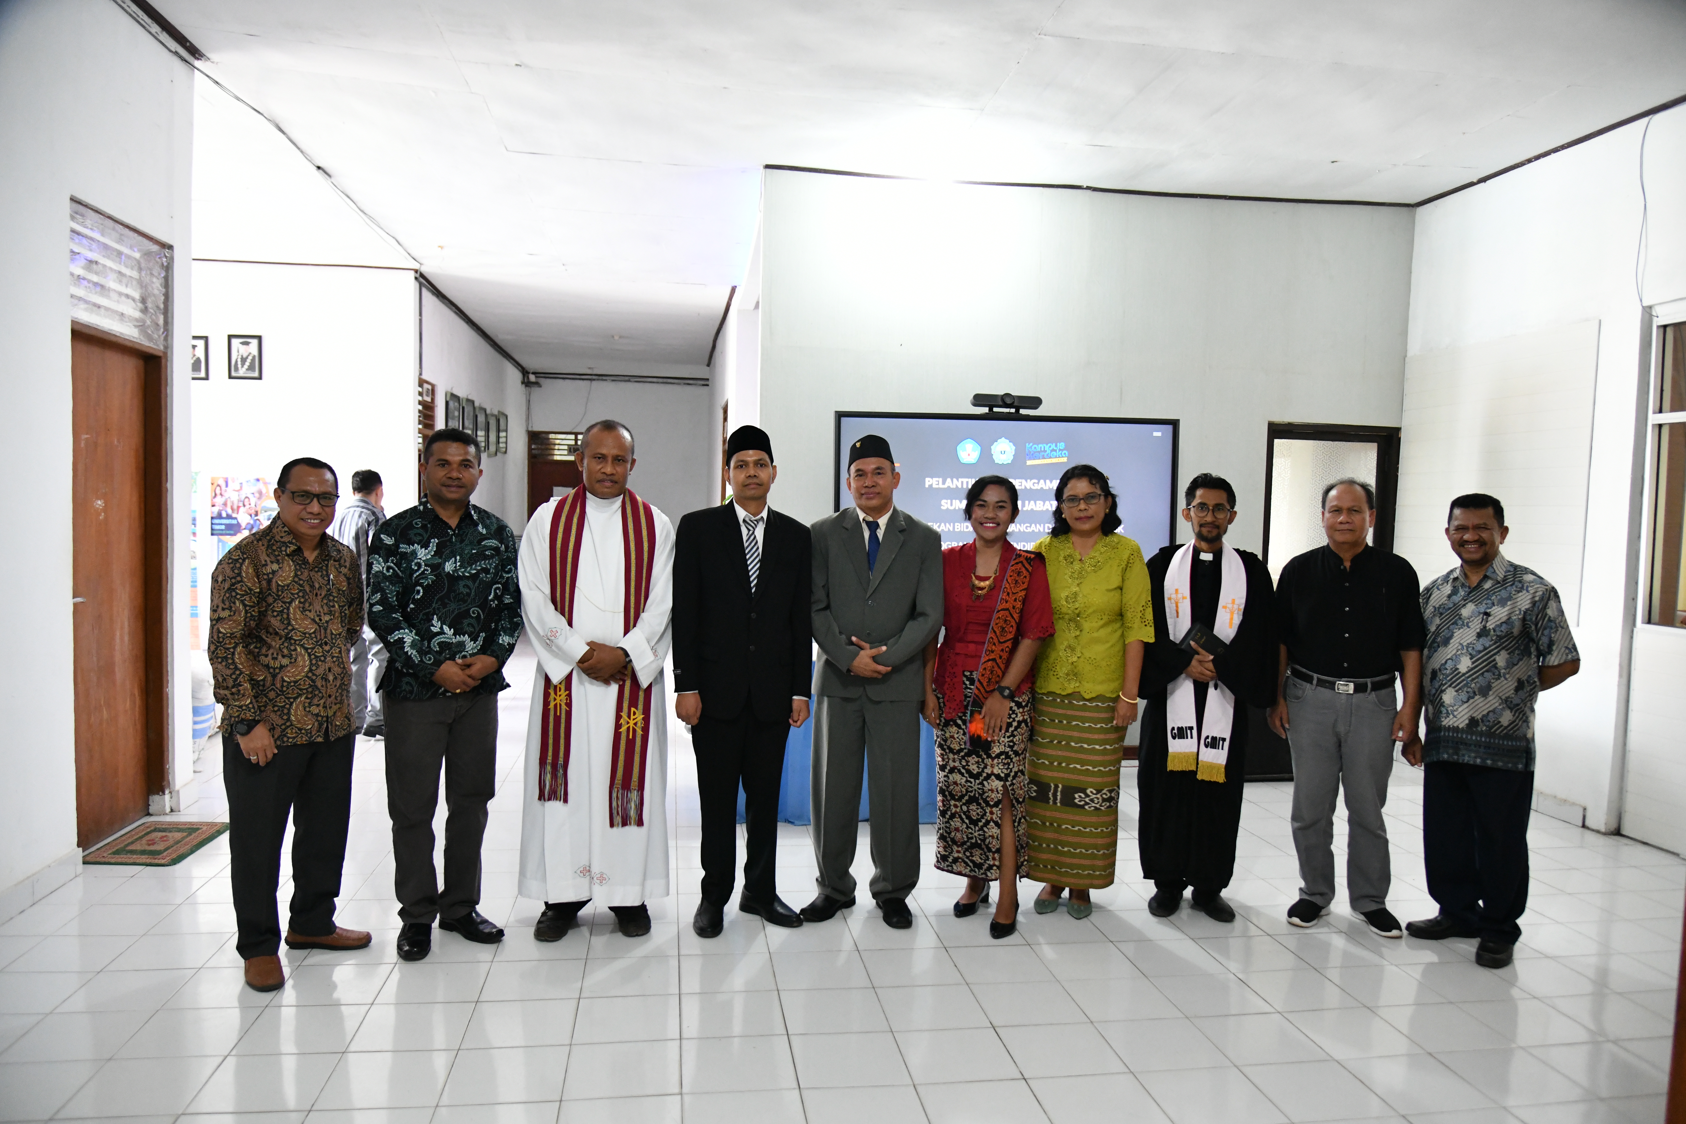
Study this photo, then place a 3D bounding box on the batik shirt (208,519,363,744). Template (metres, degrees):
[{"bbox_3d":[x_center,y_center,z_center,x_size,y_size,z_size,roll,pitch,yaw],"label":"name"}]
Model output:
[{"bbox_3d":[-1.795,0.221,3.620,0.340,0.720,0.510,3,3,38],"label":"batik shirt"}]

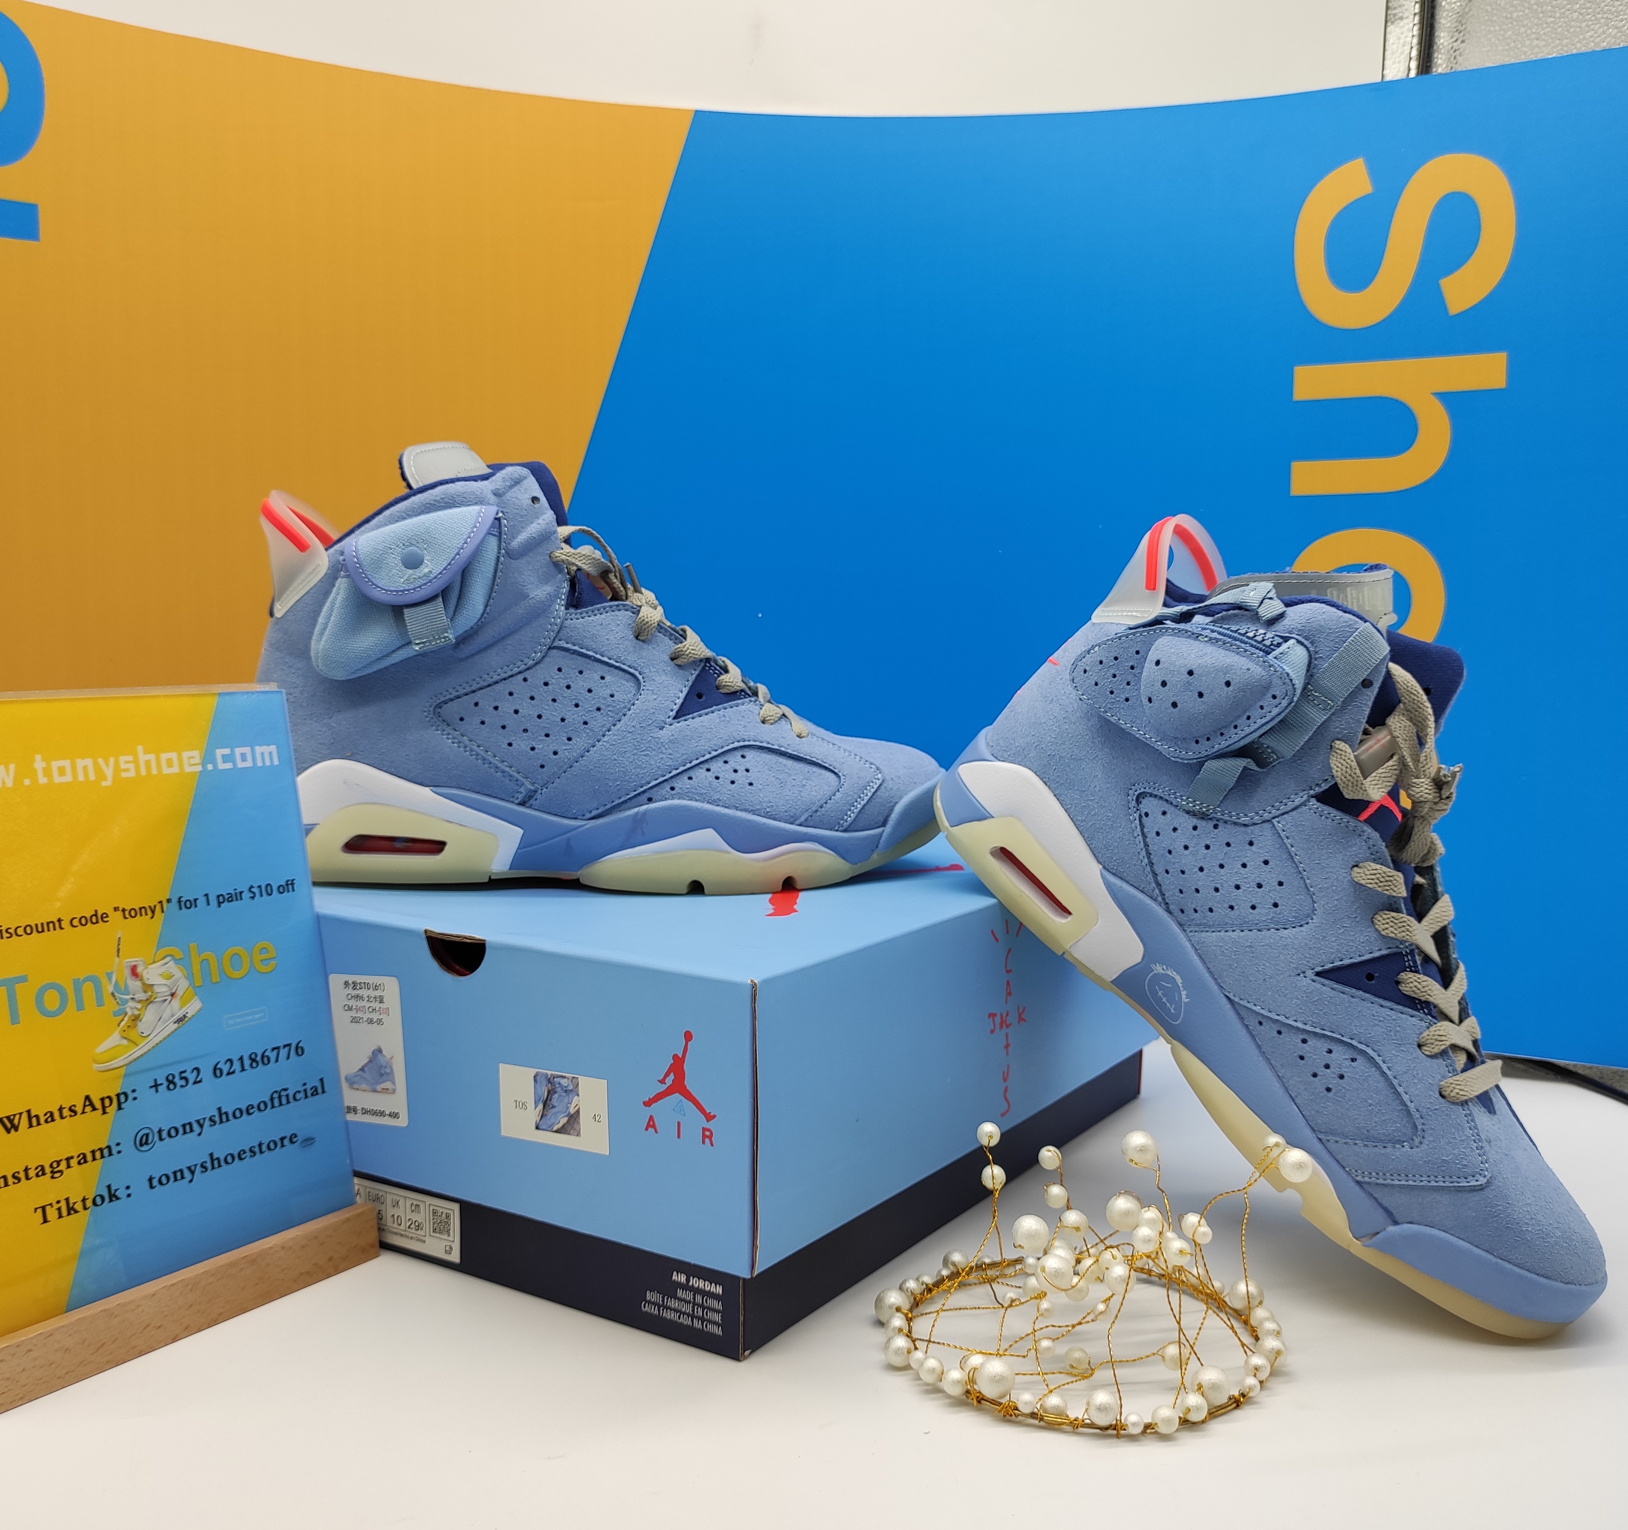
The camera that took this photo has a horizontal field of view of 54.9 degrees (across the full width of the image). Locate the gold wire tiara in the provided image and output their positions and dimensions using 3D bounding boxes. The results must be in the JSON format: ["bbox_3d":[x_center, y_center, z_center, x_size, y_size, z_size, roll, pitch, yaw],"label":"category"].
[{"bbox_3d":[0.090,0.162,0.537,0.140,0.068,0.143,1,4,0],"label":"gold wire tiara"}]

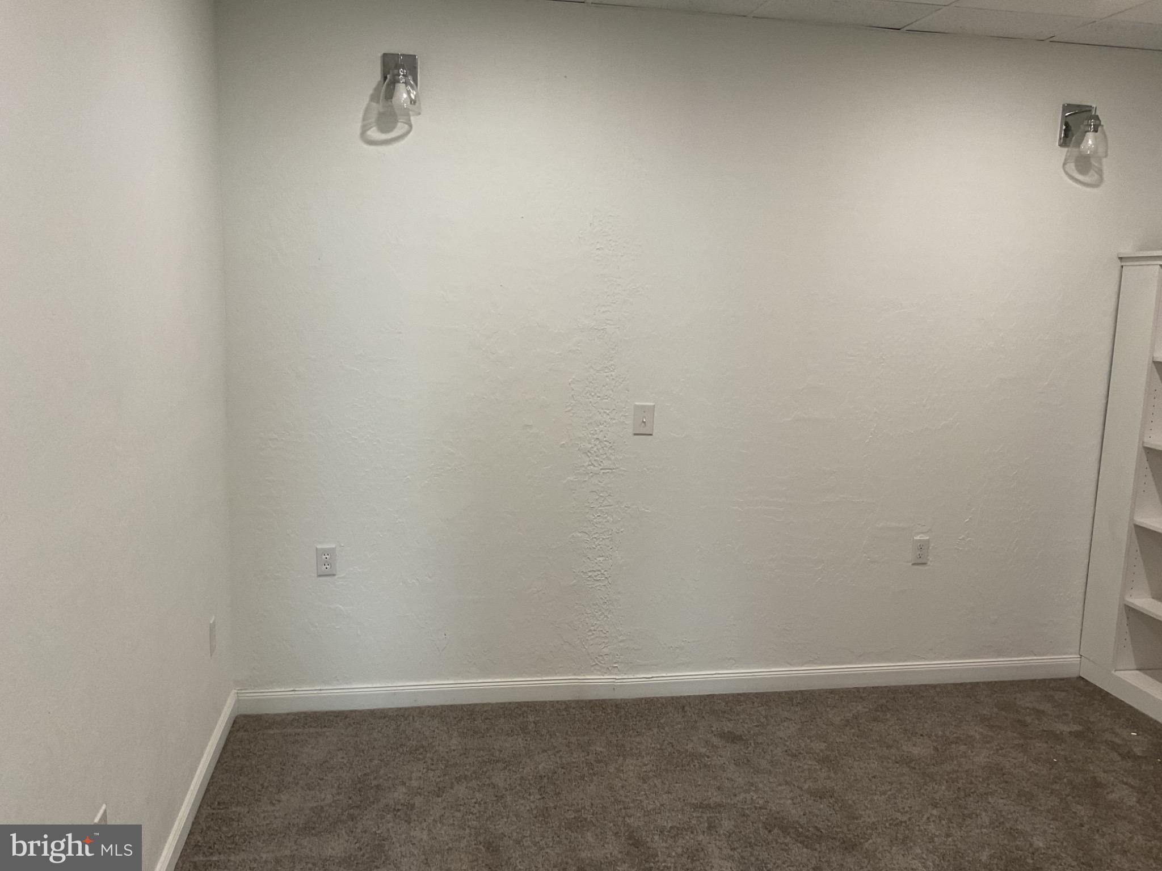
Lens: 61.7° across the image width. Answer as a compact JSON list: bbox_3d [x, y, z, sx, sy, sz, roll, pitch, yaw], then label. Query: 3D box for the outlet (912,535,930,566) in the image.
[{"bbox_3d":[1.392,0.474,3.989,0.070,0.116,0.010,0,8,-10],"label":"outlet"}]

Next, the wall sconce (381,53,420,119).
[{"bbox_3d":[-0.611,-1.199,3.300,0.137,0.216,0.178,0,8,-10],"label":"wall sconce"}]

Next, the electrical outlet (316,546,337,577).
[{"bbox_3d":[-0.936,0.462,3.580,0.070,0.115,0.010,0,8,-10],"label":"electrical outlet"}]

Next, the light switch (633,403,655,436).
[{"bbox_3d":[0.240,-0.061,3.704,0.079,0.124,0.016,0,8,-10],"label":"light switch"}]

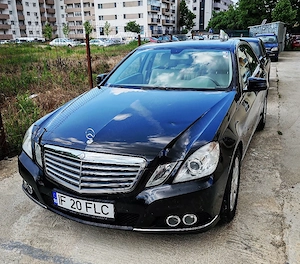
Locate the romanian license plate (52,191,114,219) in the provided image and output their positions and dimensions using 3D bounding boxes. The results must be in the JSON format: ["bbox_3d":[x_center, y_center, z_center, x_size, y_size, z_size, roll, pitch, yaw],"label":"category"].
[{"bbox_3d":[-0.472,0.511,2.193,0.520,0.112,0.020,5,16,24],"label":"romanian license plate"}]

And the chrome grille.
[{"bbox_3d":[-0.452,0.270,2.186,0.870,0.285,0.170,5,19,24],"label":"chrome grille"}]

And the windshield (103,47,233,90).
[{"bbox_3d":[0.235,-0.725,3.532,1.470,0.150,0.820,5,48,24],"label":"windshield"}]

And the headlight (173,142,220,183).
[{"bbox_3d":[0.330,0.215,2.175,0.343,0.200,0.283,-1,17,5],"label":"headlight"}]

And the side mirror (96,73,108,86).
[{"bbox_3d":[-0.586,-0.670,3.992,0.217,0.150,0.170,5,19,24],"label":"side mirror"}]

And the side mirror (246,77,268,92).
[{"bbox_3d":[1.107,-0.505,3.247,0.217,0.145,0.170,5,19,24],"label":"side mirror"}]

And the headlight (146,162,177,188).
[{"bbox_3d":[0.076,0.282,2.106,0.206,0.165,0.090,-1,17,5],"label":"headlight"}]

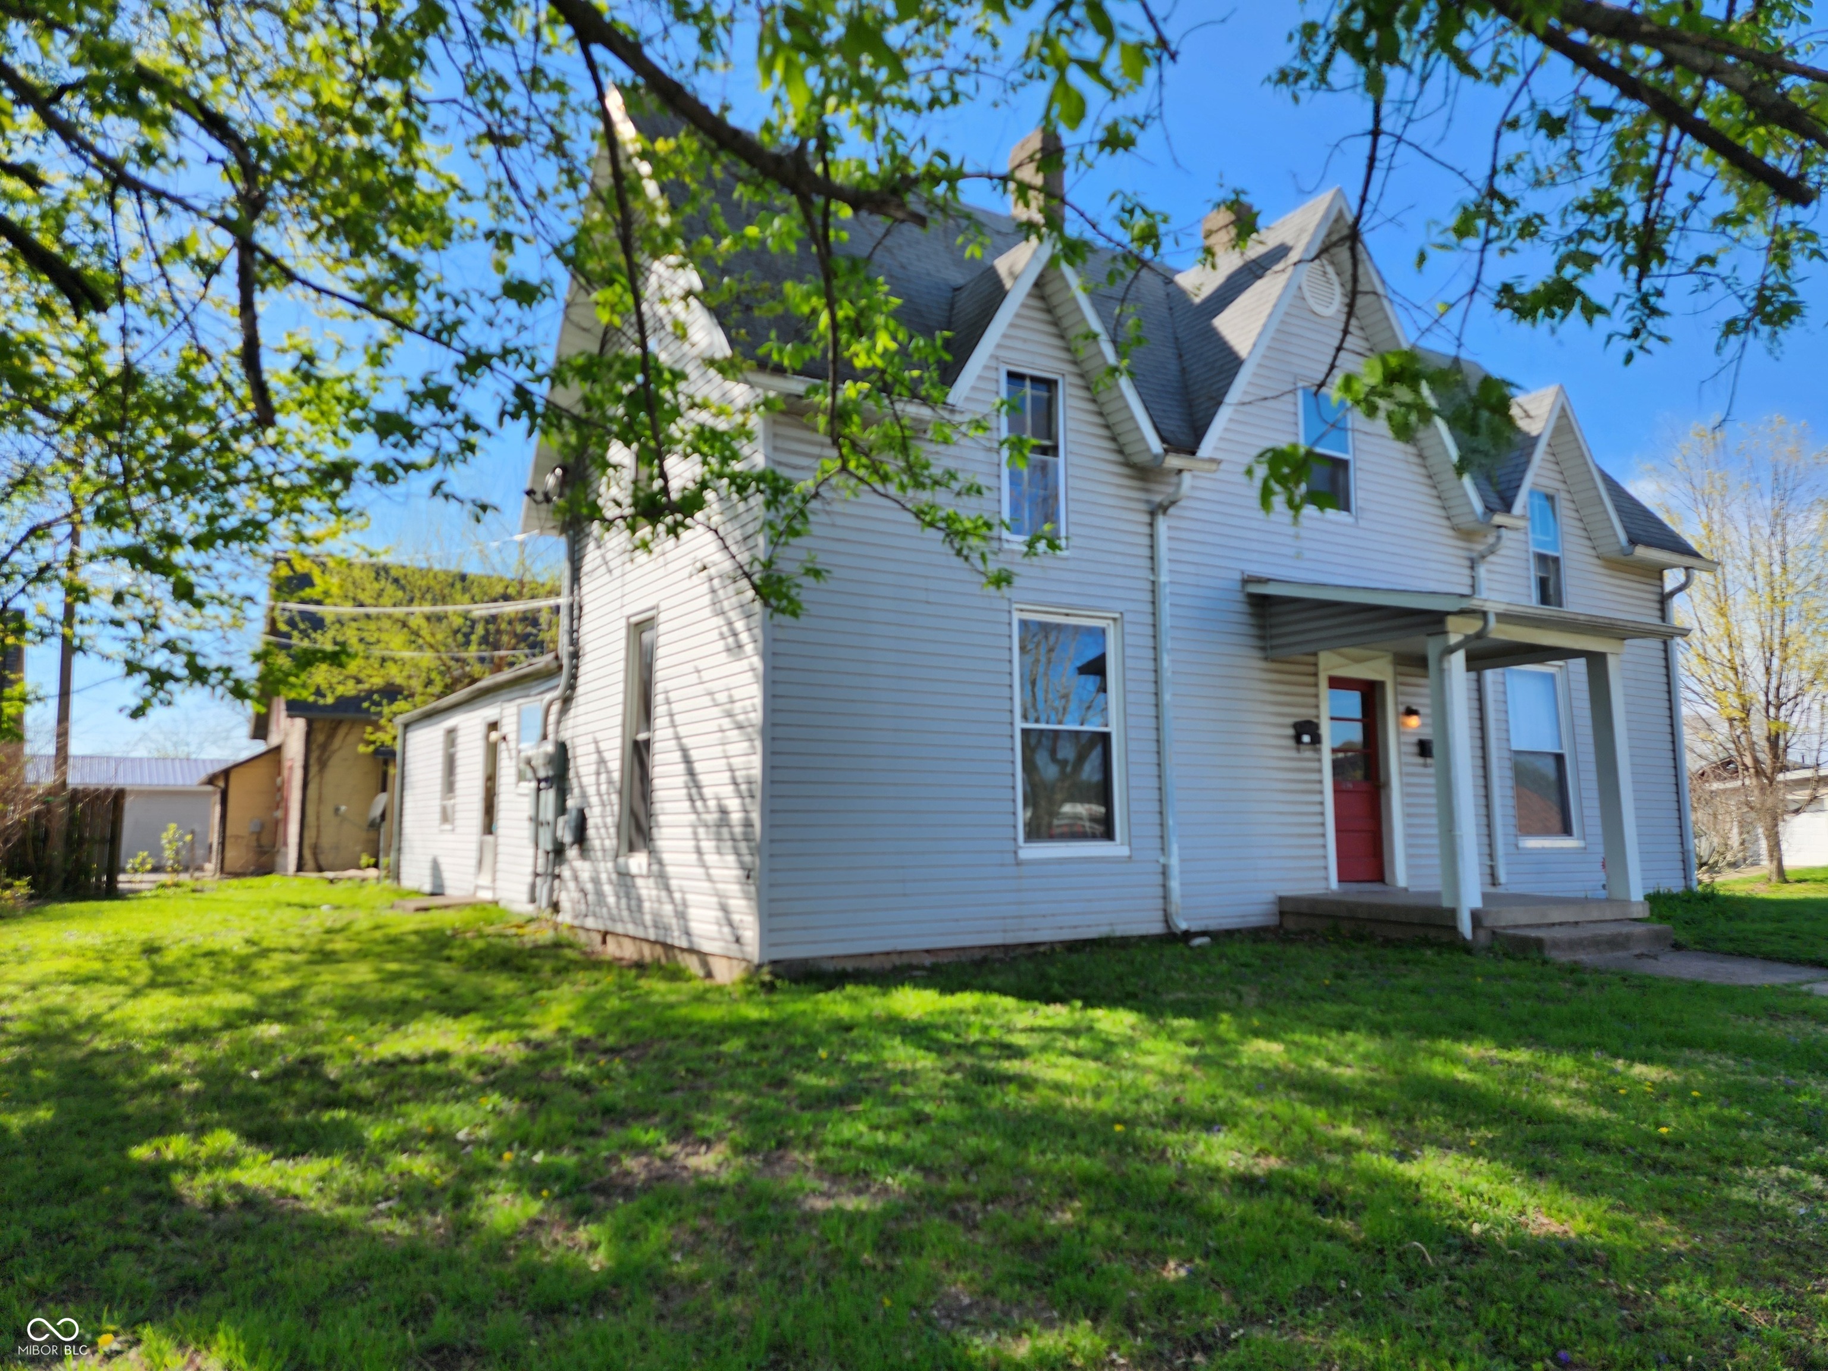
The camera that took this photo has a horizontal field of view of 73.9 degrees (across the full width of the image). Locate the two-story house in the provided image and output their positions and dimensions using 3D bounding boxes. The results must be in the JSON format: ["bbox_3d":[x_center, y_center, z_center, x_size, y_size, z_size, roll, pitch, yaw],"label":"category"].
[{"bbox_3d":[1.168,-0.999,17.207,13.664,7.960,16.224,4,-8,-32],"label":"two-story house"}]

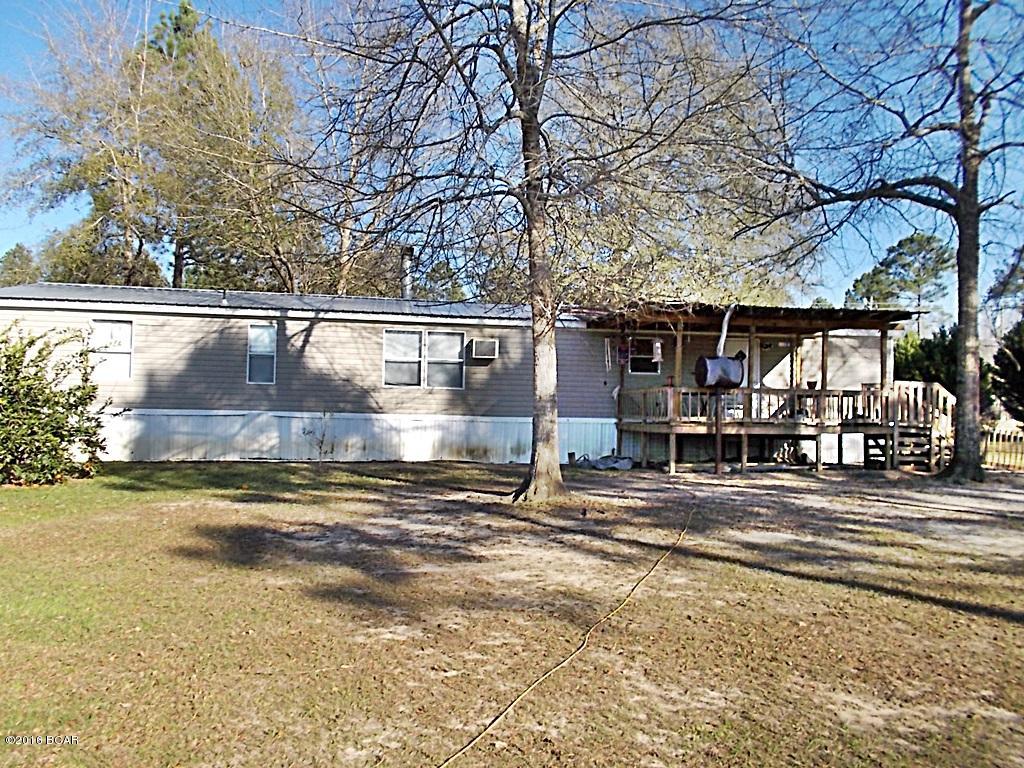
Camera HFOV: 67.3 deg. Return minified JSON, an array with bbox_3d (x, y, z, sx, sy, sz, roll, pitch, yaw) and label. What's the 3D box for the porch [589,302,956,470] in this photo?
[{"bbox_3d":[5.526,0.212,17.232,7.000,3.340,4.000,1,-2,-8],"label":"porch"}]

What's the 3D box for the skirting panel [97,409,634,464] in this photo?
[{"bbox_3d":[-3.589,1.259,17.976,12.508,1.155,0.120,1,-2,-8],"label":"skirting panel"}]

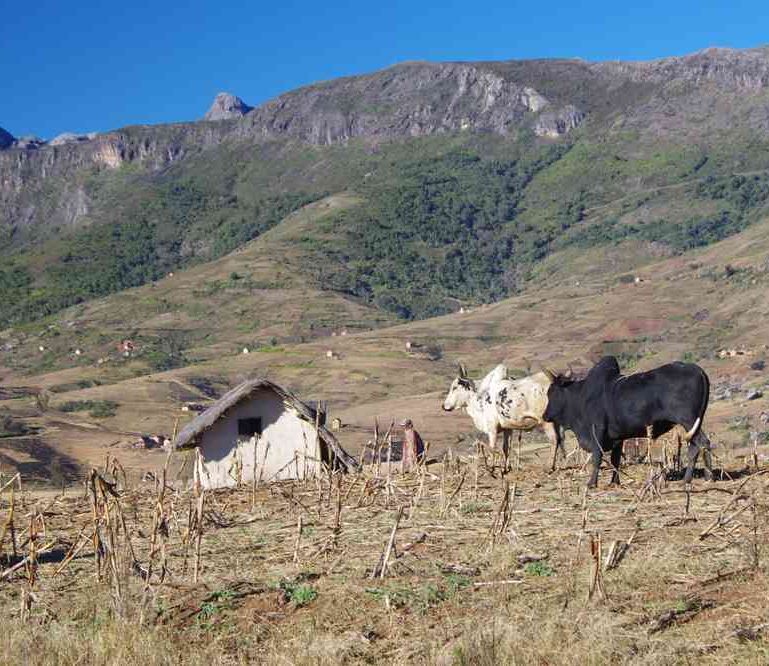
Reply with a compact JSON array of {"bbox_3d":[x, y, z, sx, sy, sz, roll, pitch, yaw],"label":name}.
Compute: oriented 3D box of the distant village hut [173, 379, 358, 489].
[{"bbox_3d":[-2.463,2.161,47.500,3.800,2.500,4.000,0,0,-6],"label":"distant village hut"}]

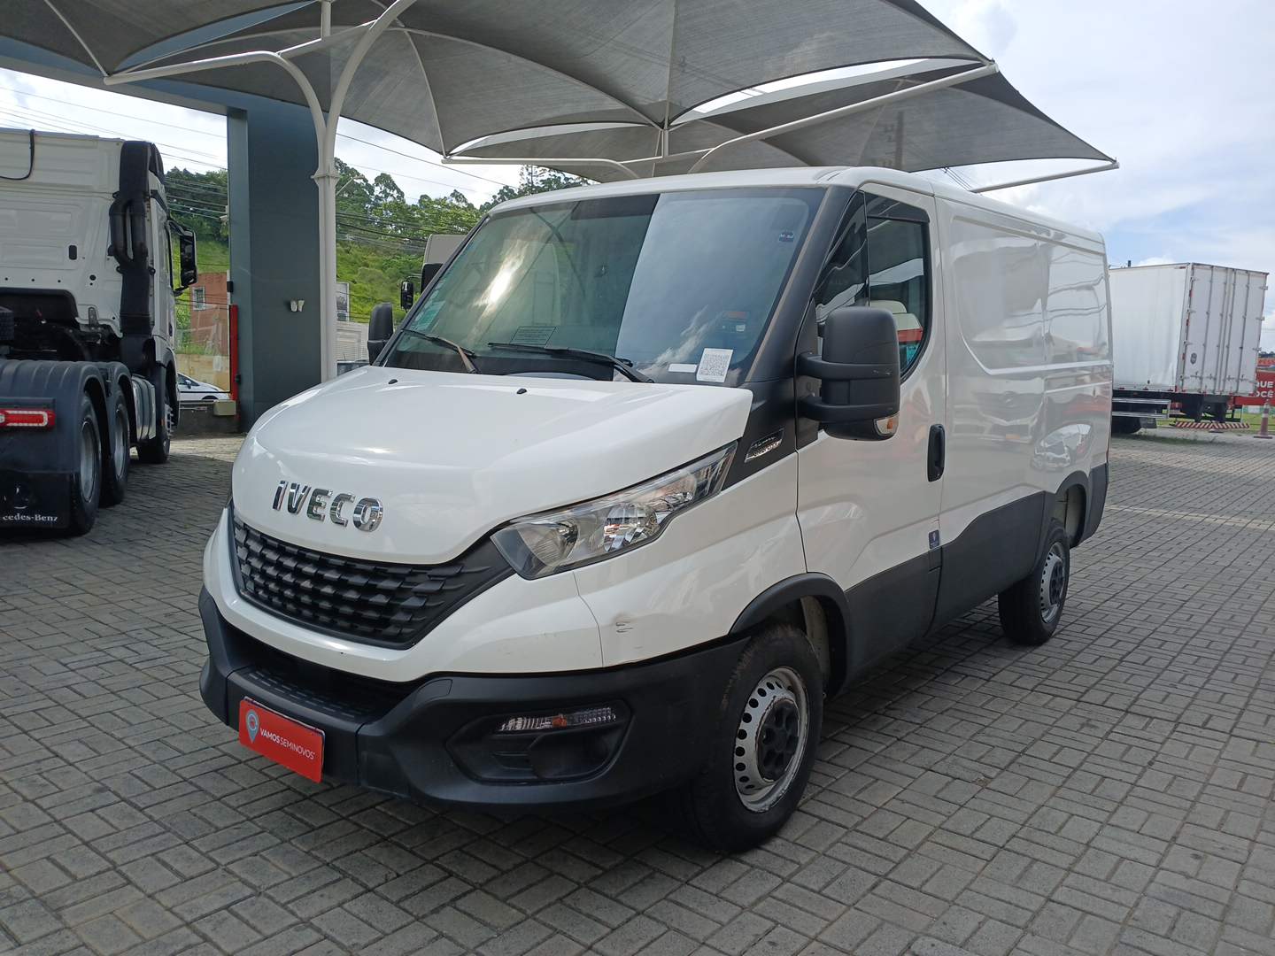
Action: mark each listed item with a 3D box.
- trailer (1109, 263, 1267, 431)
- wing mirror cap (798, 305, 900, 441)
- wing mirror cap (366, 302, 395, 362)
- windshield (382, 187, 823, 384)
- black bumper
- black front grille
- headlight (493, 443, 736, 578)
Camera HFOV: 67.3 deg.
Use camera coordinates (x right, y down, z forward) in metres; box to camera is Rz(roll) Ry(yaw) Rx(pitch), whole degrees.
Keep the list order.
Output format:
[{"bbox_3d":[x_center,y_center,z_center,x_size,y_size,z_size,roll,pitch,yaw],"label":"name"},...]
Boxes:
[{"bbox_3d":[10.430,-3.007,22.764,2.550,3.400,7.000,-2,8,-26],"label":"trailer"},{"bbox_3d":[0.580,-0.290,2.668,0.260,0.370,0.150,8,12,38],"label":"wing mirror cap"},{"bbox_3d":[-1.107,-0.552,4.088,0.260,0.370,0.150,8,12,38],"label":"wing mirror cap"},{"bbox_3d":[-0.218,-0.699,3.387,1.740,0.880,0.190,8,-29,38],"label":"windshield"},{"bbox_3d":[-0.726,0.558,2.963,1.960,0.430,0.850,8,12,38],"label":"black bumper"},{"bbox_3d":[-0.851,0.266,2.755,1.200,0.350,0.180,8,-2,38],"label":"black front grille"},{"bbox_3d":[-0.044,0.092,2.522,0.360,0.340,0.660,8,12,38],"label":"headlight"}]

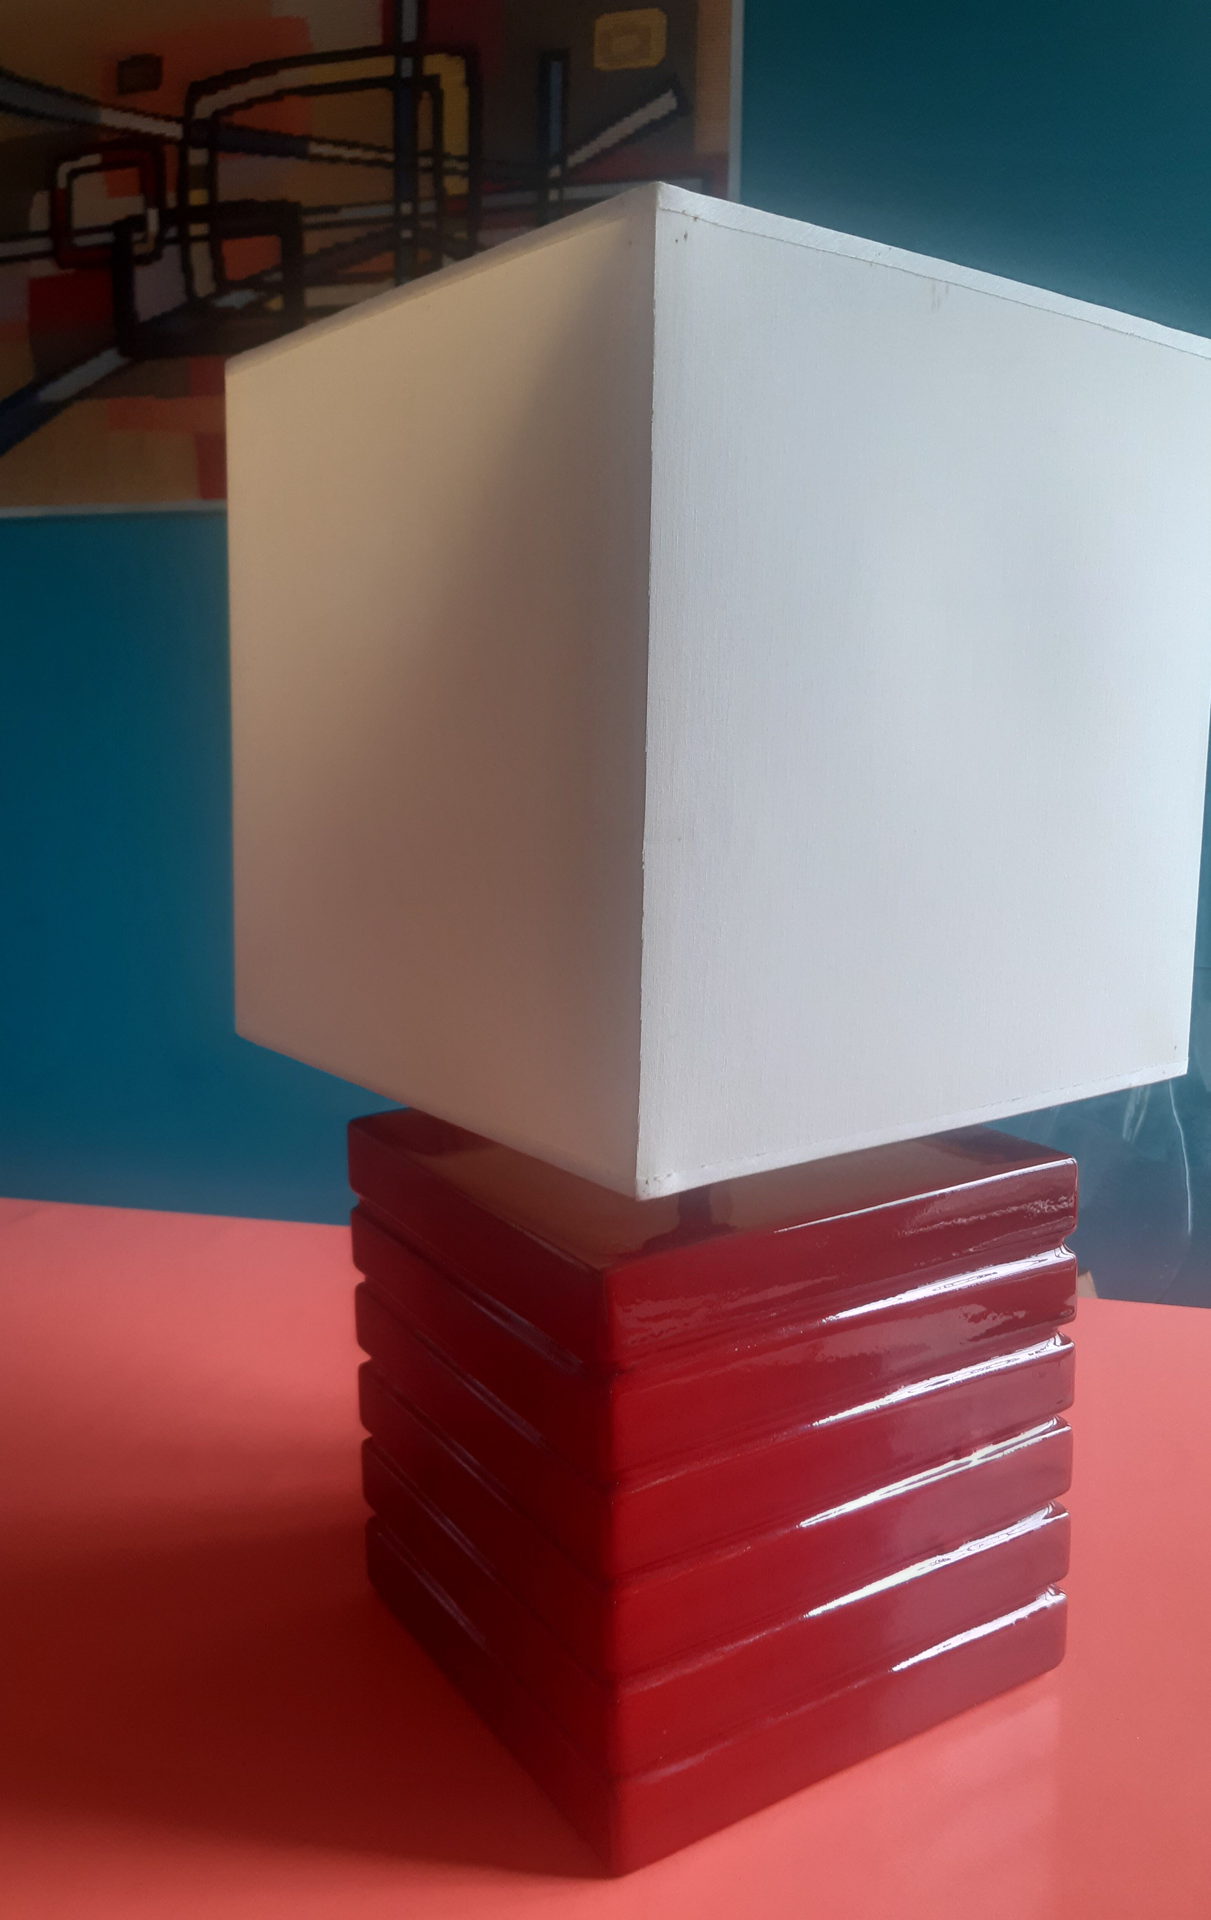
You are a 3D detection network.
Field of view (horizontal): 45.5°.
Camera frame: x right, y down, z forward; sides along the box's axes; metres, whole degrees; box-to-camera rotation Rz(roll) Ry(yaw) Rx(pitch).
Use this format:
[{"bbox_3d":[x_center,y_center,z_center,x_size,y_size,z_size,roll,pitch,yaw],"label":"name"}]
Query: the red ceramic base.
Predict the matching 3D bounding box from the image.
[{"bbox_3d":[0.032,0.154,0.525,0.187,0.185,0.187,-6,10,-31],"label":"red ceramic base"}]

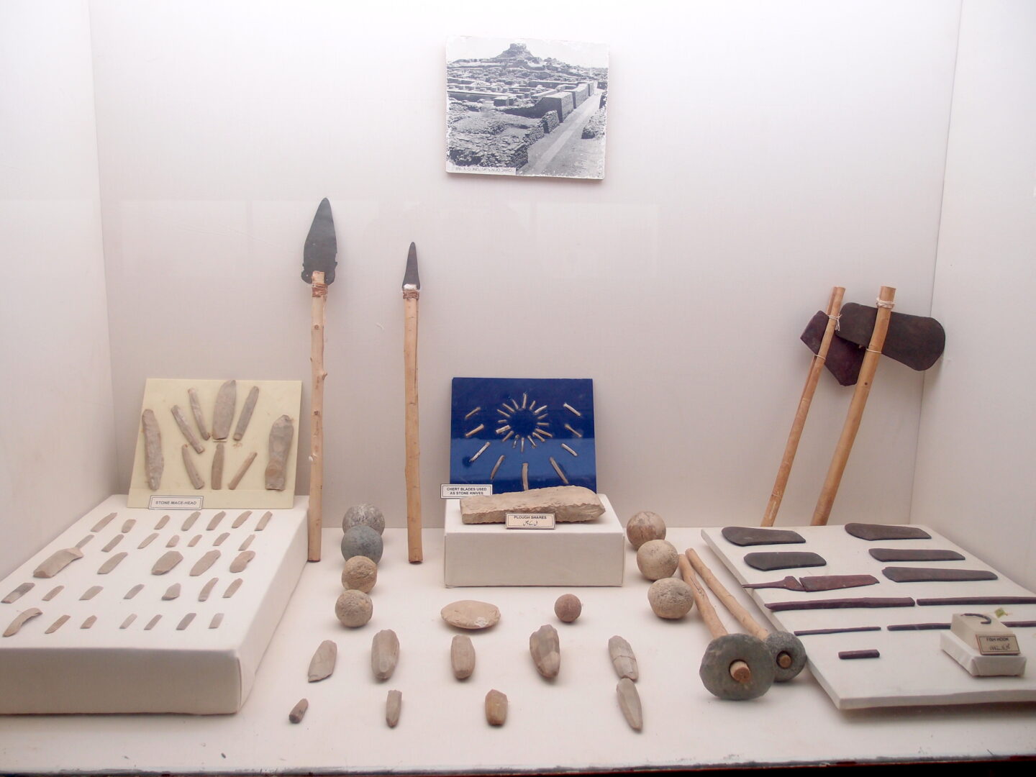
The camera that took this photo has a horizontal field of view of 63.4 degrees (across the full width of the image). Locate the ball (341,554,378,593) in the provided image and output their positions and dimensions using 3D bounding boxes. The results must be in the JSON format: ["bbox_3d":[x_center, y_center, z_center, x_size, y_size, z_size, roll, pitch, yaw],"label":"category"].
[{"bbox_3d":[-0.267,0.314,1.413,0.060,0.062,0.060,0,10,-4],"label":"ball"}]

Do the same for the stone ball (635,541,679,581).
[{"bbox_3d":[0.230,0.284,1.382,0.069,0.069,0.069,1,10,0],"label":"stone ball"}]

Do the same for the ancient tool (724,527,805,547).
[{"bbox_3d":[0.451,0.271,1.540,0.139,0.009,0.092,0,10,-8],"label":"ancient tool"}]

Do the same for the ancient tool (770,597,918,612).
[{"bbox_3d":[0.519,0.346,1.352,0.247,0.011,0.015,0,10,-7],"label":"ancient tool"}]

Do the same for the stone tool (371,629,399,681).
[{"bbox_3d":[-0.174,0.346,1.098,0.036,0.031,0.112,0,10,-7],"label":"stone tool"}]

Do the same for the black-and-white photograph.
[{"bbox_3d":[0.017,-0.535,1.605,0.308,0.250,0.012,0,10,-4],"label":"black-and-white photograph"}]

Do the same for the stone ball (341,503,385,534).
[{"bbox_3d":[-0.279,0.247,1.519,0.076,0.076,0.076,0,10,-5],"label":"stone ball"}]

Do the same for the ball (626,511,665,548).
[{"bbox_3d":[0.232,0.259,1.518,0.071,0.071,0.071,1,10,0],"label":"ball"}]

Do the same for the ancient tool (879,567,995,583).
[{"bbox_3d":[0.689,0.304,1.373,0.184,0.009,0.057,0,10,-6],"label":"ancient tool"}]

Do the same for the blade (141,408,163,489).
[{"bbox_3d":[-0.641,0.106,1.475,0.030,0.157,0.012,-14,-25,-9],"label":"blade"}]

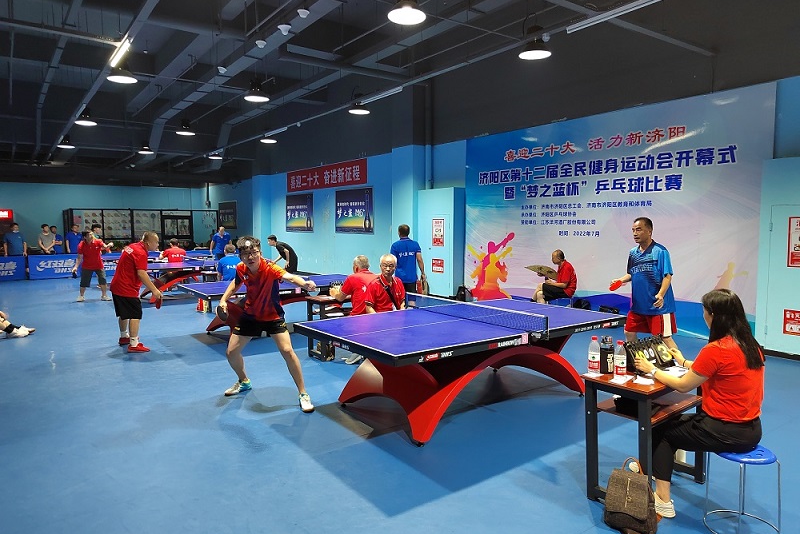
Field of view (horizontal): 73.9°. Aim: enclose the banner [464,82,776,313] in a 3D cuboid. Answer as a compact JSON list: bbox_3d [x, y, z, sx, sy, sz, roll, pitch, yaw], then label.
[{"bbox_3d":[3.229,-0.908,9.525,0.050,3.500,5.950,-3,5,-36],"label":"banner"}]

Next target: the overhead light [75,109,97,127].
[{"bbox_3d":[-6.829,-3.289,11.555,0.420,0.340,0.420,-3,5,-36],"label":"overhead light"}]

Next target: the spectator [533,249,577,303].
[{"bbox_3d":[2.559,0.339,8.853,0.800,1.220,0.520,1,5,17],"label":"spectator"}]

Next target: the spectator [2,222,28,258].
[{"bbox_3d":[-12.185,-0.485,16.800,0.580,1.750,0.340,-3,5,-35],"label":"spectator"}]

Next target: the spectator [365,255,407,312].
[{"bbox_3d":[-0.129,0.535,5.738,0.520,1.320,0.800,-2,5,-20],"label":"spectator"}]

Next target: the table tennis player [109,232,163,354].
[{"bbox_3d":[-3.540,0.302,7.140,0.660,1.570,0.600,-3,5,-33],"label":"table tennis player"}]

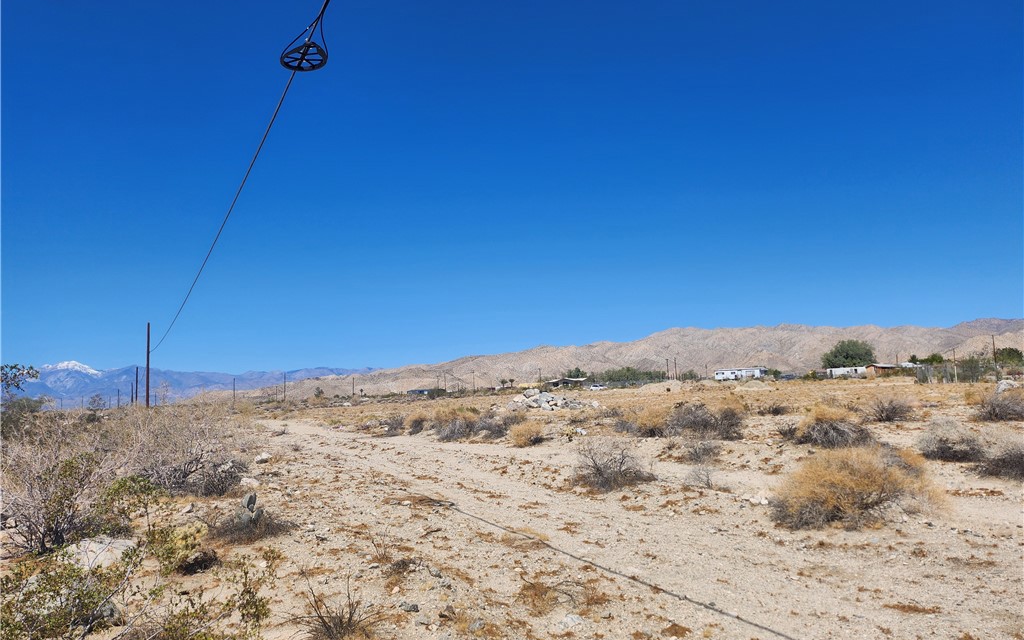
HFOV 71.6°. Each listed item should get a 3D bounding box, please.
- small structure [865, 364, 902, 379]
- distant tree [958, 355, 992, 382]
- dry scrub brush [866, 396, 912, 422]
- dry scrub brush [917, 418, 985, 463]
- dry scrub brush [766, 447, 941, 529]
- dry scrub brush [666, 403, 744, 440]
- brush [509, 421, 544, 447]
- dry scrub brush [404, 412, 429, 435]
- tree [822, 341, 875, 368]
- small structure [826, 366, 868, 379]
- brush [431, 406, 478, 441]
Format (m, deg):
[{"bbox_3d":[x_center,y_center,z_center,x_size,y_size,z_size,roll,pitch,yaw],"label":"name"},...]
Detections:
[{"bbox_3d":[91.567,12.694,175.000,7.800,3.300,4.500,-2,-5,2],"label":"small structure"},{"bbox_3d":[74.912,7.896,115.000,5.183,4.616,4.800,0,-6,0],"label":"distant tree"},{"bbox_3d":[12.572,2.955,23.708,1.379,0.802,1.180,-4,-6,27],"label":"dry scrub brush"},{"bbox_3d":[7.959,2.154,12.887,1.025,0.740,0.869,-5,-6,31],"label":"dry scrub brush"},{"bbox_3d":[4.136,1.962,8.600,1.970,0.908,1.700,0,-6,0],"label":"dry scrub brush"},{"bbox_3d":[5.244,2.701,19.242,1.979,0.948,1.669,-3,-5,15],"label":"dry scrub brush"},{"bbox_3d":[0.453,3.525,22.200,1.103,0.766,1.000,0,-6,0],"label":"brush"},{"bbox_3d":[-3.321,3.538,24.688,0.801,0.767,0.774,-1,-5,-8],"label":"dry scrub brush"},{"bbox_3d":[104.903,12.351,222.000,16.885,11.882,15.500,0,-6,0],"label":"tree"},{"bbox_3d":[82.694,12.940,175.000,9.600,2.800,3.000,-4,-6,25],"label":"small structure"},{"bbox_3d":[-1.692,3.045,20.892,1.363,0.973,1.166,-1,-5,-5],"label":"brush"}]

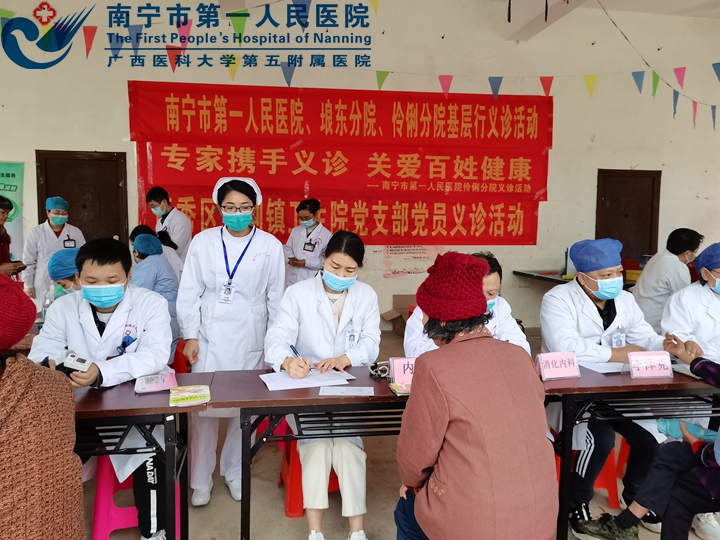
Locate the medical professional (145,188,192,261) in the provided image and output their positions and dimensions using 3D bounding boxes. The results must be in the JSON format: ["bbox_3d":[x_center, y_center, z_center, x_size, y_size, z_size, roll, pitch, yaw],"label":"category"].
[{"bbox_3d":[-1.685,0.105,5.020,0.470,1.687,0.340,4,6,37],"label":"medical professional"}]

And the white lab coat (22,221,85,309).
[{"bbox_3d":[-2.571,0.055,4.771,0.520,0.950,0.310,-2,5,-28],"label":"white lab coat"}]

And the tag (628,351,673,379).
[{"bbox_3d":[1.236,0.403,2.416,0.180,0.105,0.068,0,5,-9],"label":"tag"}]

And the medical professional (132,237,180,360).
[{"bbox_3d":[-1.693,0.377,4.345,0.700,1.300,0.500,3,5,25],"label":"medical professional"}]

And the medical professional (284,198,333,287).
[{"bbox_3d":[-0.436,0.180,4.931,0.490,1.620,0.380,2,5,22],"label":"medical professional"}]

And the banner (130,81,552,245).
[{"bbox_3d":[-0.112,-1.300,7.146,5.372,1.983,0.030,0,5,-8],"label":"banner"}]

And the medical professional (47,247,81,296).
[{"bbox_3d":[-1.804,0.476,3.671,0.700,1.210,0.500,-4,6,-42],"label":"medical professional"}]

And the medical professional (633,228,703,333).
[{"bbox_3d":[2.208,0.382,3.980,0.700,1.348,0.500,-3,6,-37],"label":"medical professional"}]

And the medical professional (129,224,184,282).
[{"bbox_3d":[-1.575,0.315,4.500,0.650,1.353,0.480,1,5,3],"label":"medical professional"}]

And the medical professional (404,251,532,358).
[{"bbox_3d":[0.485,0.552,2.572,0.580,1.270,0.720,0,5,0],"label":"medical professional"}]

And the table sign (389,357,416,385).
[{"bbox_3d":[0.217,0.405,2.285,0.180,0.105,0.070,0,5,-9],"label":"table sign"}]

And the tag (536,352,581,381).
[{"bbox_3d":[0.818,0.391,2.327,0.175,0.100,0.070,-1,5,-18],"label":"tag"}]

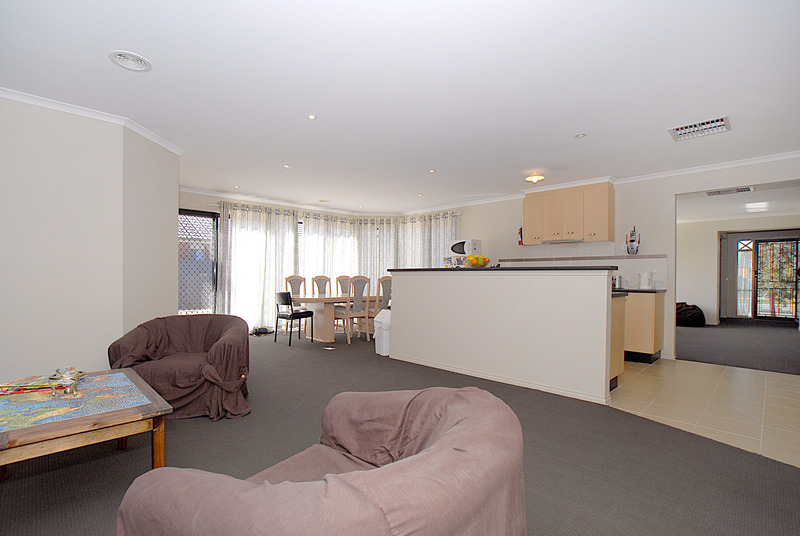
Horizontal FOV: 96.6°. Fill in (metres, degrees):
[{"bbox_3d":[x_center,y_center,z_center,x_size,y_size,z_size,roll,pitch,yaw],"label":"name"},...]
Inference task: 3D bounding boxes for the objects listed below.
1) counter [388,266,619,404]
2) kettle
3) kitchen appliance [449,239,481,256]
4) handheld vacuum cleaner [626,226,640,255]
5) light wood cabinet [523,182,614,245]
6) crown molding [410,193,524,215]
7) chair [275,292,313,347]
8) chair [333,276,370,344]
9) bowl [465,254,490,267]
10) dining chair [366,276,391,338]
[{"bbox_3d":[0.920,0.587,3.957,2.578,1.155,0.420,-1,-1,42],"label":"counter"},{"bbox_3d":[3.189,0.154,4.607,0.210,0.230,0.155,-1,-1,38],"label":"kettle"},{"bbox_3d":[1.175,-0.337,6.392,0.476,0.275,0.354,-1,-1,43],"label":"kitchen appliance"},{"bbox_3d":[3.128,-0.368,4.770,0.165,0.365,0.120,-1,-1,42],"label":"handheld vacuum cleaner"},{"bbox_3d":[2.509,-0.759,5.354,1.190,0.800,0.360,-1,-1,43],"label":"light wood cabinet"},{"bbox_3d":[1.127,-1.216,6.842,2.591,0.080,0.080,-1,-1,43],"label":"crown molding"},{"bbox_3d":[-1.713,0.792,5.699,0.490,0.810,0.500,-1,-2,45],"label":"chair"},{"bbox_3d":[-0.814,0.670,5.868,0.450,1.060,0.550,1,-1,-44],"label":"chair"},{"bbox_3d":[0.863,-0.084,3.966,0.290,0.150,0.290,0,-1,0],"label":"bowl"},{"bbox_3d":[-0.348,0.679,6.314,0.450,1.060,0.550,1,-1,-44],"label":"dining chair"}]

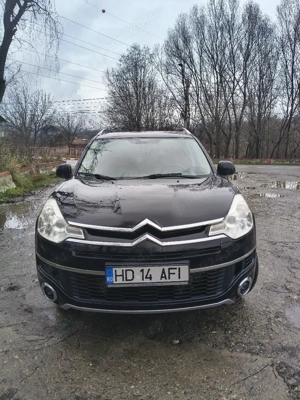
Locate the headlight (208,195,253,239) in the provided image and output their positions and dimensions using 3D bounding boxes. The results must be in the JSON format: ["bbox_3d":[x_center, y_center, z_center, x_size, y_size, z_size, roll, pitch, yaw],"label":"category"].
[{"bbox_3d":[0.616,0.129,2.230,0.410,0.280,0.500,-1,9,-1],"label":"headlight"}]

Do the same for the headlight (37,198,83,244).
[{"bbox_3d":[-0.664,0.157,2.217,0.410,0.280,0.500,-1,9,-1],"label":"headlight"}]

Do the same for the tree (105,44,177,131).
[{"bbox_3d":[-0.949,-9.687,30.000,7.000,11.684,7.000,-1,9,-1],"label":"tree"}]

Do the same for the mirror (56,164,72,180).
[{"bbox_3d":[-0.952,-0.323,3.384,0.215,0.175,0.140,-1,9,-1],"label":"mirror"}]

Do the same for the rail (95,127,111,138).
[{"bbox_3d":[-0.675,-1.008,4.600,0.090,0.130,1.650,-1,9,-1],"label":"rail"}]

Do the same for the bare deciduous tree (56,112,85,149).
[{"bbox_3d":[-8.039,-6.741,30.000,3.200,3.995,3.200,-1,9,-1],"label":"bare deciduous tree"}]

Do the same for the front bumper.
[{"bbox_3d":[-0.017,0.456,2.160,1.760,0.480,0.540,-1,9,-1],"label":"front bumper"}]

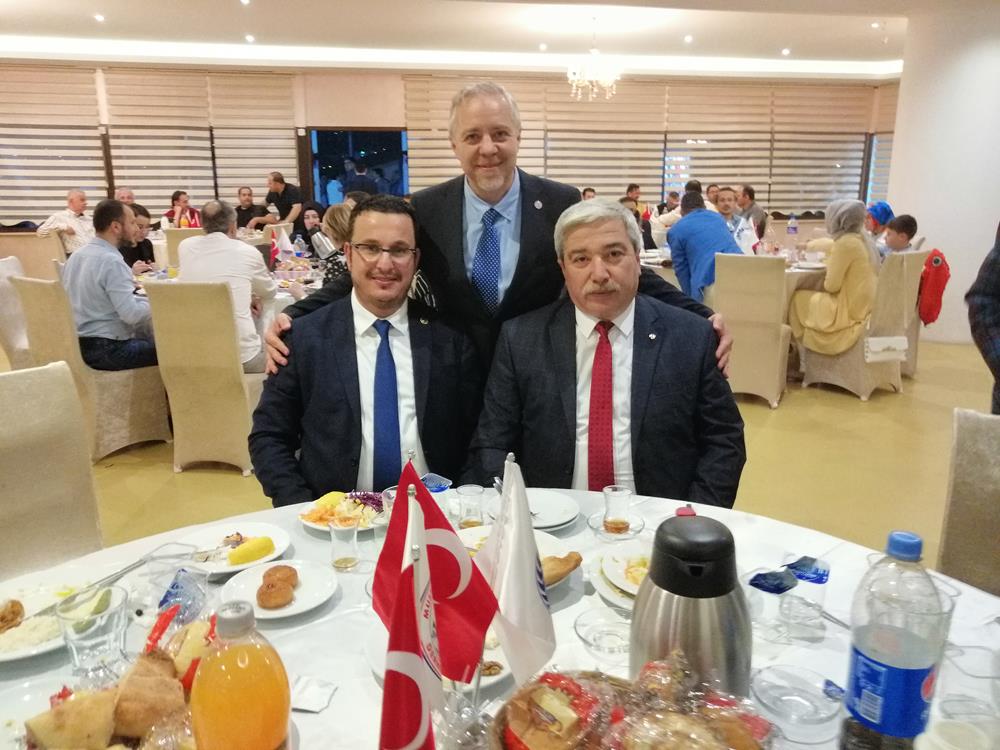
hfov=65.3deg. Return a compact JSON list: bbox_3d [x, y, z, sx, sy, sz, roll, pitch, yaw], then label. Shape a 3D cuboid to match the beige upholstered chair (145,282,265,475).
[{"bbox_3d":[-1.386,-0.025,3.921,0.440,0.940,0.550,2,14,9],"label":"beige upholstered chair"}]

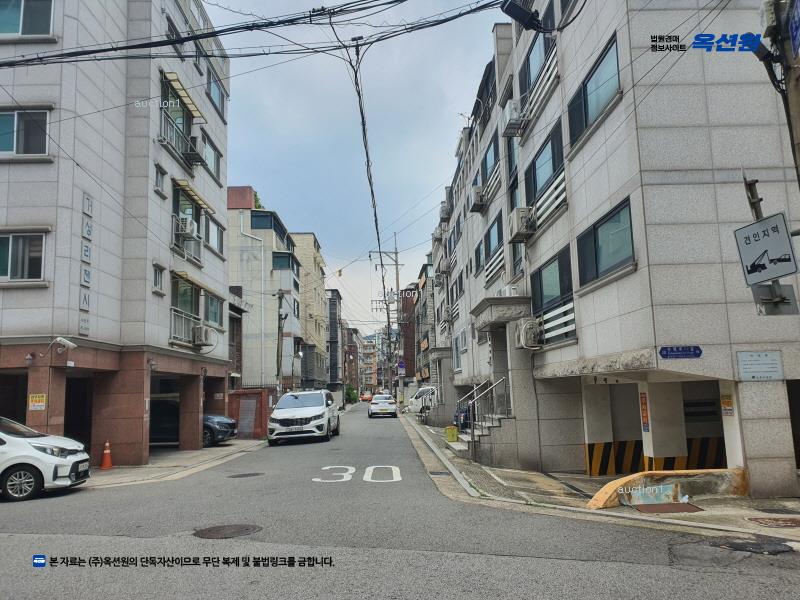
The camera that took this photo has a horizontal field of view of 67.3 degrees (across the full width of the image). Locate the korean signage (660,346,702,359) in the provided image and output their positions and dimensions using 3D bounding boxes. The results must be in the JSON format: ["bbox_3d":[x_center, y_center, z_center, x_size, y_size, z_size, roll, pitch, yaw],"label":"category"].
[{"bbox_3d":[3.908,0.729,8.346,0.605,0.170,0.020,-1,-8,-1],"label":"korean signage"}]

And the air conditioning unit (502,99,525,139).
[{"bbox_3d":[2.931,-4.756,15.712,0.310,0.610,0.810,-1,-8,-1],"label":"air conditioning unit"}]

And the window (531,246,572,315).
[{"bbox_3d":[3.354,-0.374,13.480,0.160,1.030,3.270,-2,-8,-1],"label":"window"}]

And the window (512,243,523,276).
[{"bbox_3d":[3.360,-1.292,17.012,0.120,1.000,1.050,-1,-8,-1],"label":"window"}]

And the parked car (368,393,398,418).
[{"bbox_3d":[-1.110,7.024,39.792,1.850,1.450,4.800,-1,-8,-1],"label":"parked car"}]

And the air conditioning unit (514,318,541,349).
[{"bbox_3d":[3.161,0.841,15.015,0.330,0.675,0.800,-2,-8,-1],"label":"air conditioning unit"}]

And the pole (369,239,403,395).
[{"bbox_3d":[-0.967,1.777,54.264,2.800,15.100,0.700,-2,-8,-1],"label":"pole"}]

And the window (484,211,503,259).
[{"bbox_3d":[3.278,-2.123,20.791,0.130,1.050,3.350,-1,-8,-1],"label":"window"}]

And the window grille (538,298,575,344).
[{"bbox_3d":[3.487,0.597,13.475,0.140,0.817,2.787,-2,-8,-1],"label":"window grille"}]

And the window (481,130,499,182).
[{"bbox_3d":[3.206,-4.952,21.204,0.130,1.100,3.350,-1,-8,-1],"label":"window"}]

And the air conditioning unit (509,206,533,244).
[{"bbox_3d":[2.946,-1.800,14.599,0.340,0.650,0.820,-2,-8,-1],"label":"air conditioning unit"}]

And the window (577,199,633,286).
[{"bbox_3d":[3.568,-0.906,10.459,0.150,1.000,2.605,-2,-8,-1],"label":"window"}]

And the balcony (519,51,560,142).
[{"bbox_3d":[3.059,-4.511,13.514,0.280,0.950,3.400,-2,-8,-1],"label":"balcony"}]

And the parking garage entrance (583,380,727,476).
[{"bbox_3d":[4.558,2.635,11.540,0.600,2.050,5.700,-2,-8,-1],"label":"parking garage entrance"}]

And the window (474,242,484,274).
[{"bbox_3d":[3.089,-1.621,23.160,0.150,0.980,2.100,-2,-8,-1],"label":"window"}]

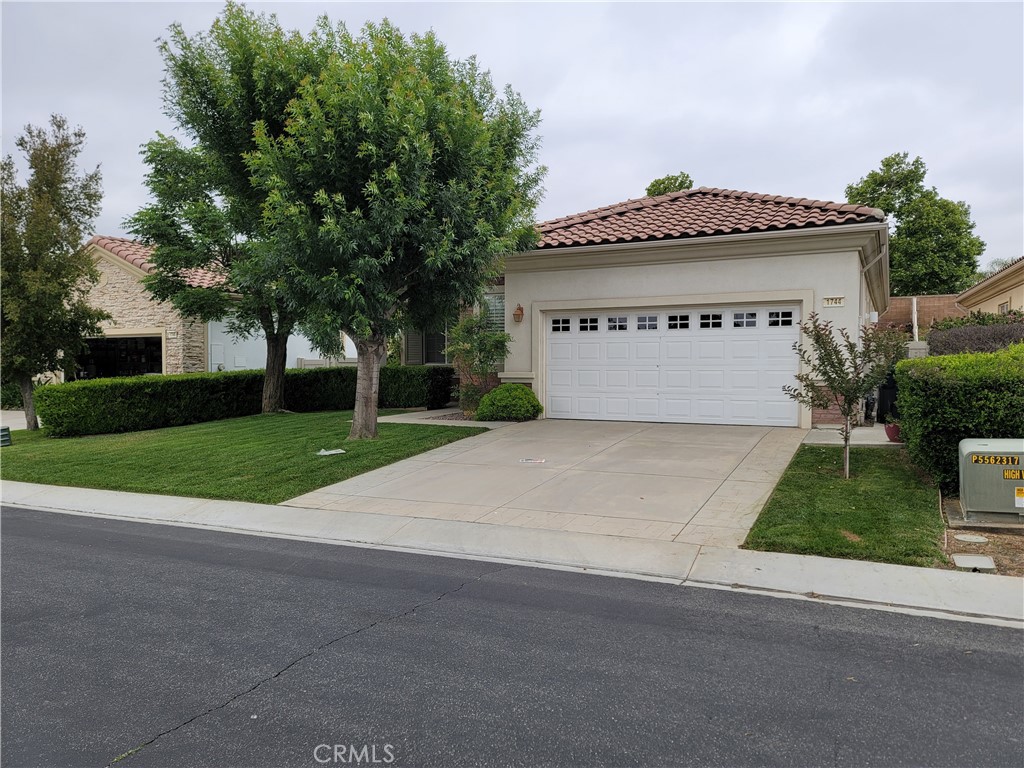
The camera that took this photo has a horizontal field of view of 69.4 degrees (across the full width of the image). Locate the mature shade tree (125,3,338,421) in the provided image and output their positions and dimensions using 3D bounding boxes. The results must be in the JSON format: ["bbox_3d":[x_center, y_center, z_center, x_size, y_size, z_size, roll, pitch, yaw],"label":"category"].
[{"bbox_3d":[-6.557,-4.224,17.600,5.400,9.600,5.200,0,1,0],"label":"mature shade tree"}]

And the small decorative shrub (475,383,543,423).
[{"bbox_3d":[-0.069,0.365,14.600,1.340,0.770,1.250,0,1,0],"label":"small decorative shrub"}]

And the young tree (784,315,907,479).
[{"bbox_3d":[4.071,0.152,9.000,1.460,1.980,1.400,0,1,0],"label":"young tree"}]

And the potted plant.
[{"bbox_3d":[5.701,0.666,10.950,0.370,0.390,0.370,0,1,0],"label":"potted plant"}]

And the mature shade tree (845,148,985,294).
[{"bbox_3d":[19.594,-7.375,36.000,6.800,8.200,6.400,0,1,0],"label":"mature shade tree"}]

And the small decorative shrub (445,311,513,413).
[{"bbox_3d":[-0.732,-0.446,15.700,1.400,2.100,1.300,0,1,0],"label":"small decorative shrub"}]

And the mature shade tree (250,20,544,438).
[{"bbox_3d":[-2.075,-2.800,13.400,5.200,7.500,5.000,0,1,0],"label":"mature shade tree"}]

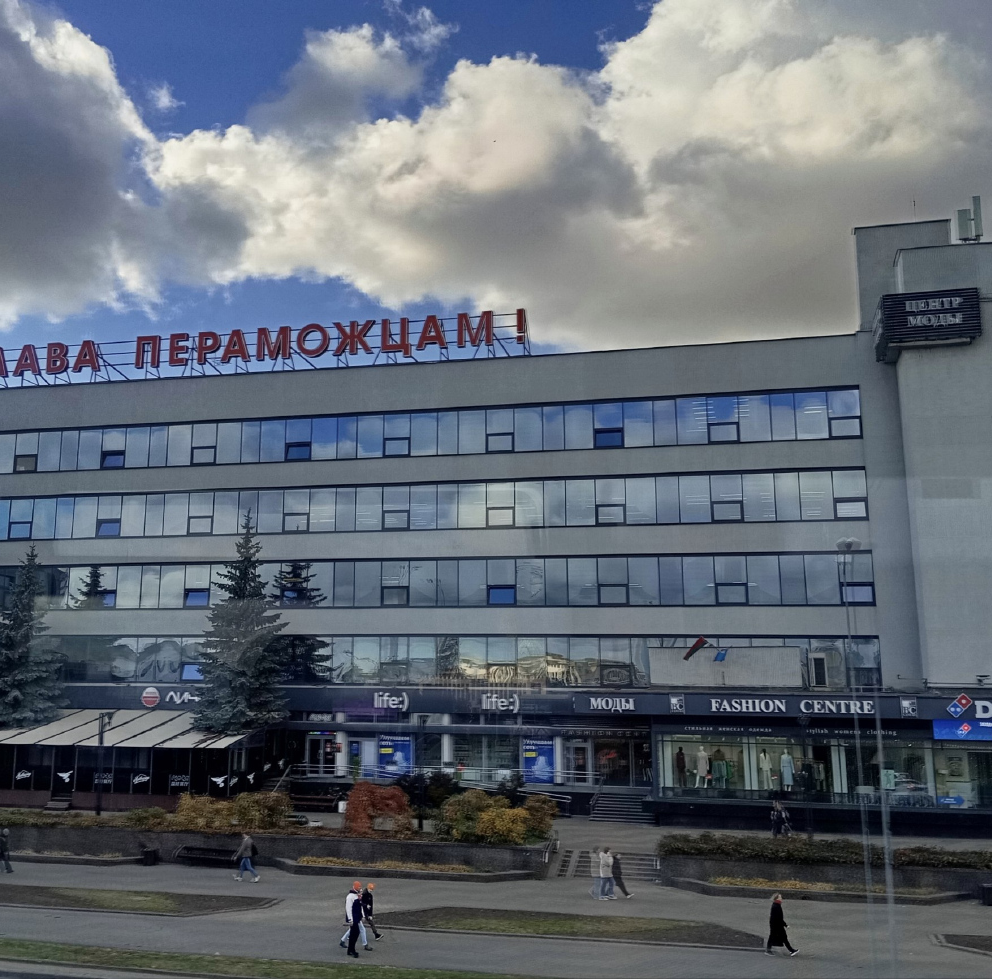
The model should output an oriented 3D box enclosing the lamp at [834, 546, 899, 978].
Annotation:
[{"bbox_3d":[10.010,6.971,28.576,0.700,11.322,0.600,-2,-10,13],"label":"lamp"}]

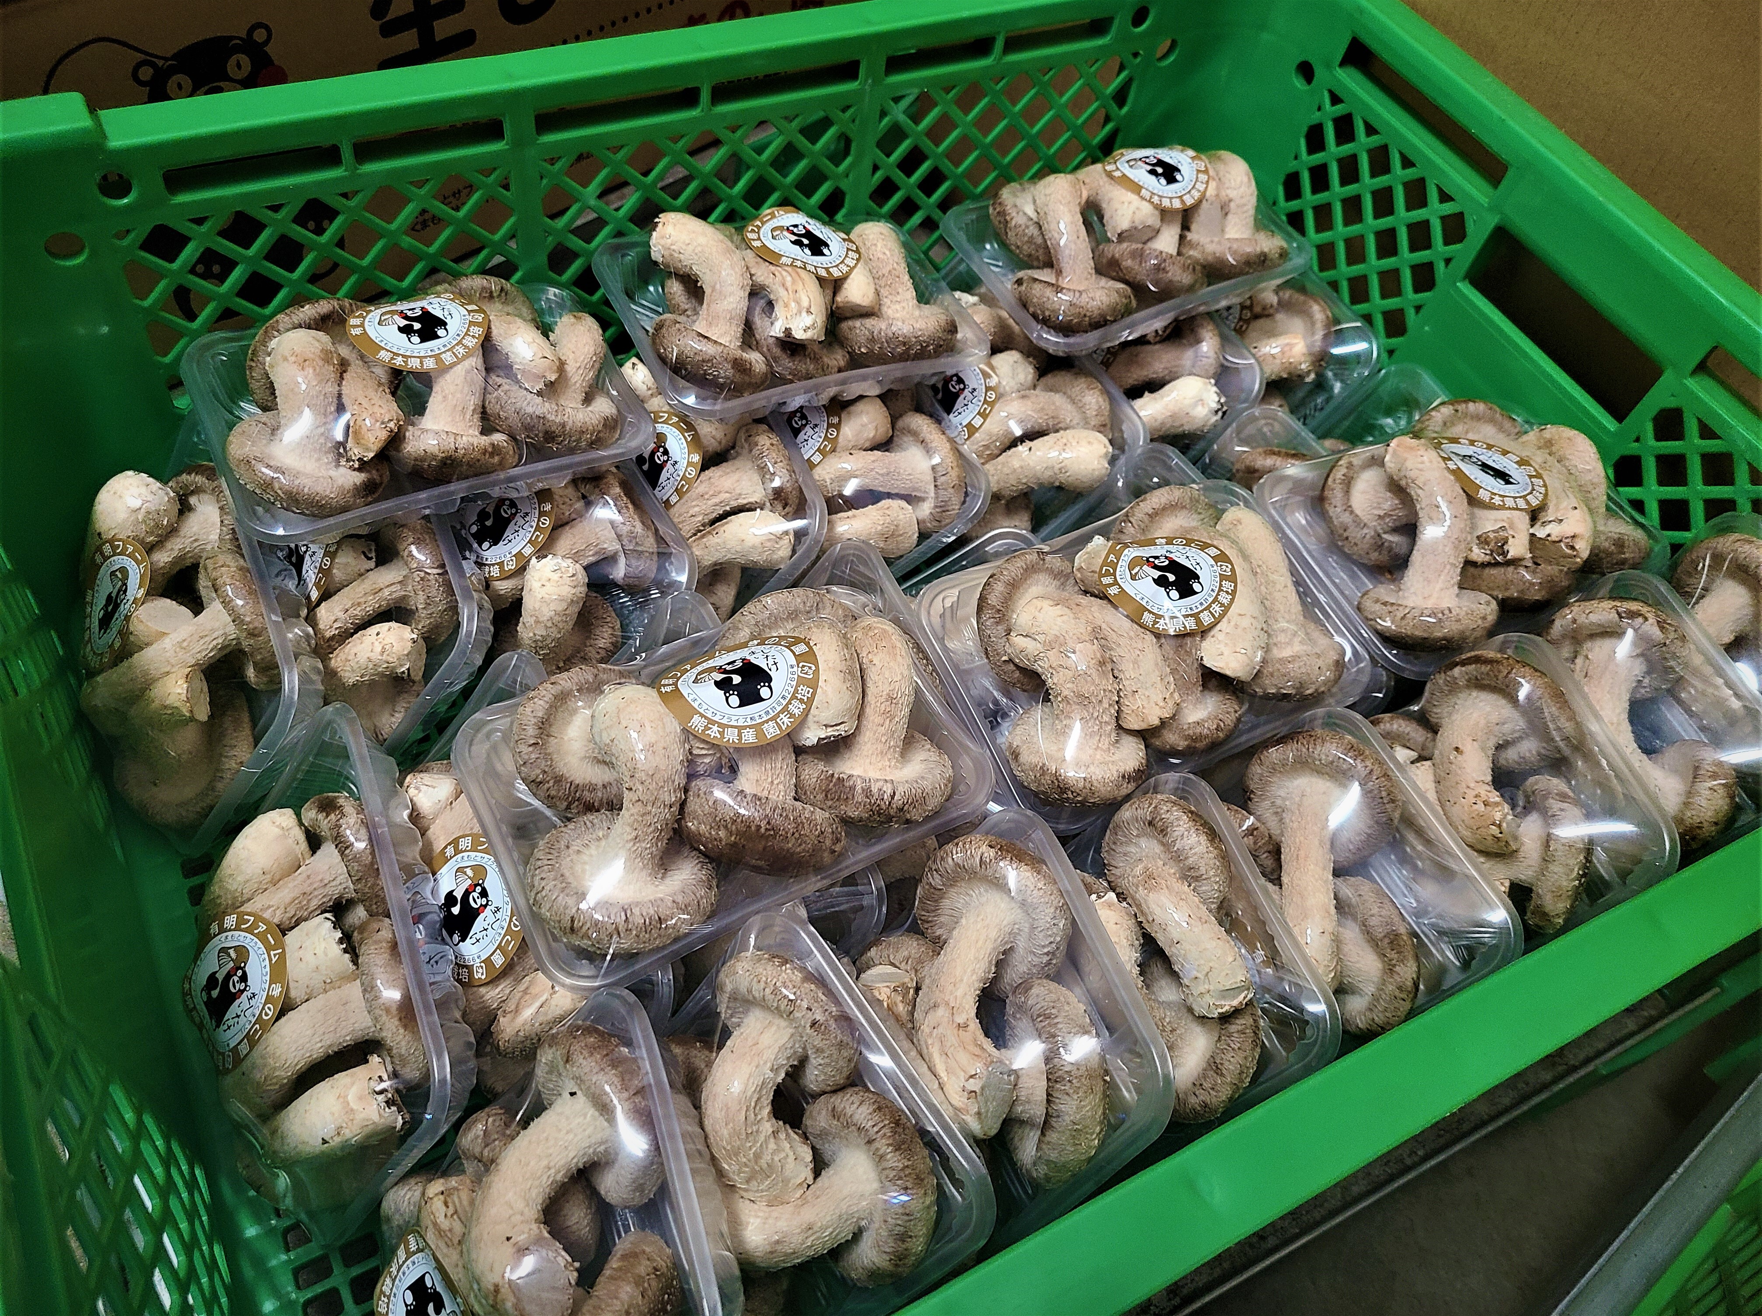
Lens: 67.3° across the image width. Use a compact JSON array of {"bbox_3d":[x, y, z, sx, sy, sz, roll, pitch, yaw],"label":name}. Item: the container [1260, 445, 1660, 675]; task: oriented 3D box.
[{"bbox_3d":[0.189,-0.040,0.428,0.126,0.054,0.084,-18,61,-21],"label":"container"}]

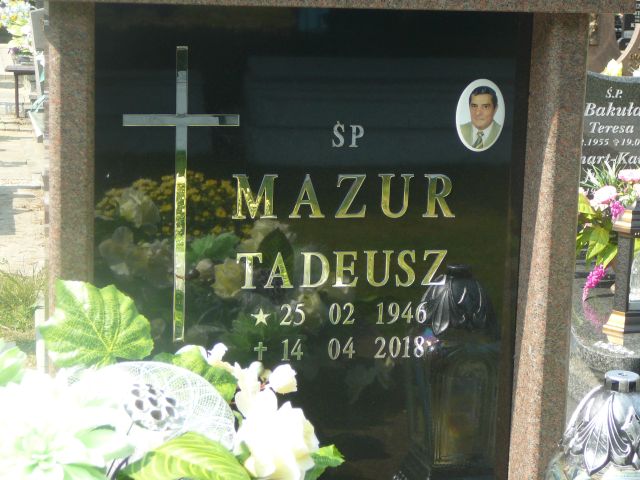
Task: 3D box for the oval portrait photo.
[{"bbox_3d":[0.273,-0.211,2.568,0.088,0.123,0.008,-1,10,-12],"label":"oval portrait photo"}]

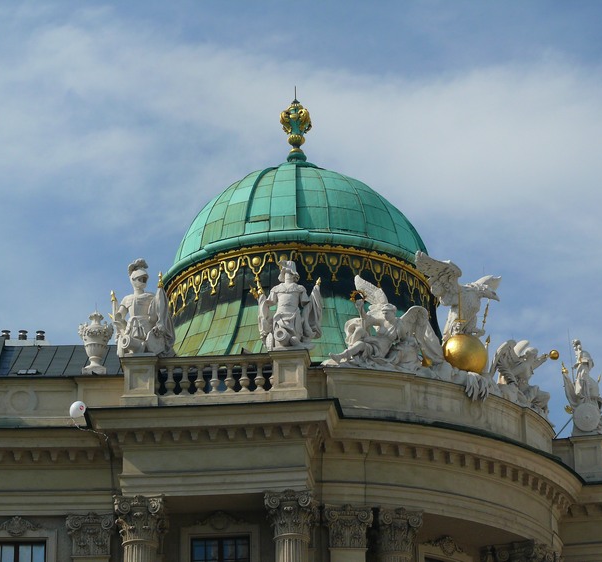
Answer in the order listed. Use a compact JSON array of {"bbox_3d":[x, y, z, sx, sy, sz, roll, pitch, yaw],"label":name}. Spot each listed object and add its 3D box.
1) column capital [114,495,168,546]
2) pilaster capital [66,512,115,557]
[{"bbox_3d":[-4.066,6.255,58.338,1.200,1.290,1.200,-3,-24,9],"label":"column capital"},{"bbox_3d":[-5.452,6.683,59.485,1.200,1.200,0.480,-1,-23,3],"label":"pilaster capital"}]

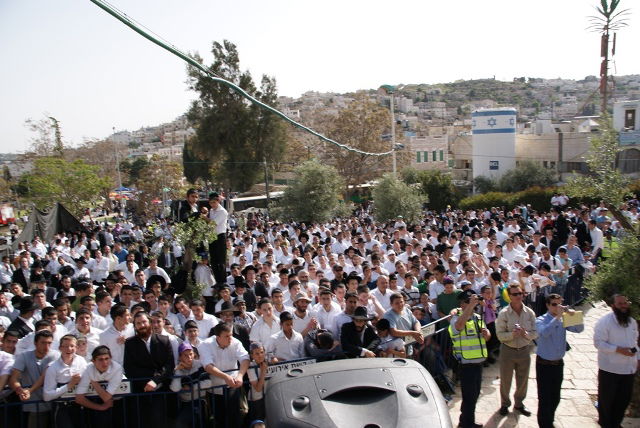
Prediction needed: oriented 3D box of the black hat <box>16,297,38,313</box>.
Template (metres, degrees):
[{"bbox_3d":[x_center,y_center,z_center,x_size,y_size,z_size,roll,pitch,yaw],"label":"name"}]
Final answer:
[{"bbox_3d":[-3.829,1.174,6.300,0.340,0.150,0.310,-1,2,9],"label":"black hat"}]

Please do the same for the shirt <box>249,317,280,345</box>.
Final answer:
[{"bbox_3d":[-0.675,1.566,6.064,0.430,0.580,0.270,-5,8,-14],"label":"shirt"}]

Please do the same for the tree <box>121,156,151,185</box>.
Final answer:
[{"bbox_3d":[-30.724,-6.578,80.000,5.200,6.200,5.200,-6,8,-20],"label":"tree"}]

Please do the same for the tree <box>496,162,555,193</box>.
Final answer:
[{"bbox_3d":[16.764,-2.882,39.000,4.900,3.500,4.200,-1,2,0],"label":"tree"}]

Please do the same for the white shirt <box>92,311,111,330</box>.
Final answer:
[{"bbox_3d":[-2.877,1.537,6.123,0.440,0.600,0.280,-4,5,-24],"label":"white shirt"}]

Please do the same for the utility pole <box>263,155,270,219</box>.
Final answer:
[{"bbox_3d":[-3.617,-1.348,33.000,0.220,5.480,0.220,-2,4,0],"label":"utility pole"}]

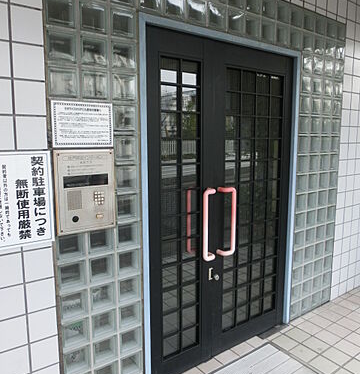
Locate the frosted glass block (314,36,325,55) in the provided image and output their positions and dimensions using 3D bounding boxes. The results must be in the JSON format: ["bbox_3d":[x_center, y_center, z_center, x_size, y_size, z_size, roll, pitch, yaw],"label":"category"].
[{"bbox_3d":[1.072,-1.116,2.653,0.145,0.145,0.090,-6,10,-35],"label":"frosted glass block"}]

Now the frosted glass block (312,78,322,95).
[{"bbox_3d":[1.084,-0.808,2.710,0.146,0.146,0.090,-6,10,-35],"label":"frosted glass block"}]

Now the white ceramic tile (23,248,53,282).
[{"bbox_3d":[-0.656,0.360,1.543,0.126,0.144,0.010,-6,10,-35],"label":"white ceramic tile"}]

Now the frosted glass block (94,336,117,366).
[{"bbox_3d":[-0.429,0.896,1.863,0.146,0.146,0.090,-6,10,-35],"label":"frosted glass block"}]

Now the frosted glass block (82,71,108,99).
[{"bbox_3d":[-0.431,-0.500,1.643,0.145,0.145,0.090,-6,10,-35],"label":"frosted glass block"}]

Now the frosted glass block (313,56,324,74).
[{"bbox_3d":[1.084,-0.964,2.688,0.146,0.146,0.090,-6,10,-35],"label":"frosted glass block"}]

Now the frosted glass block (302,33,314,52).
[{"bbox_3d":[0.952,-1.101,2.565,0.147,0.147,0.090,-6,10,-35],"label":"frosted glass block"}]

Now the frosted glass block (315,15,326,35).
[{"bbox_3d":[1.077,-1.267,2.633,0.147,0.147,0.090,-6,10,-35],"label":"frosted glass block"}]

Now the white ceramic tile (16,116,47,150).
[{"bbox_3d":[-0.653,-0.236,1.467,0.127,0.144,0.010,-6,10,-35],"label":"white ceramic tile"}]

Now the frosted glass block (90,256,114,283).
[{"bbox_3d":[-0.429,0.423,1.775,0.147,0.147,0.090,-6,10,-35],"label":"frosted glass block"}]

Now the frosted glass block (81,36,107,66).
[{"bbox_3d":[-0.432,-0.653,1.622,0.145,0.145,0.090,-6,10,-35],"label":"frosted glass block"}]

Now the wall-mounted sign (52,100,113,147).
[{"bbox_3d":[-0.459,-0.296,1.589,0.297,0.212,0.010,-6,10,-35],"label":"wall-mounted sign"}]

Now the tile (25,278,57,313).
[{"bbox_3d":[-0.654,0.507,1.564,0.126,0.144,0.010,-6,10,-35],"label":"tile"}]

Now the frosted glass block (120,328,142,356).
[{"bbox_3d":[-0.302,0.869,1.928,0.145,0.145,0.090,-6,10,-35],"label":"frosted glass block"}]

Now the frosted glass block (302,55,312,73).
[{"bbox_3d":[0.953,-0.946,2.583,0.145,0.145,0.090,-6,10,-35],"label":"frosted glass block"}]

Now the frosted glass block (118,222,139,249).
[{"bbox_3d":[-0.302,0.258,1.827,0.145,0.145,0.090,-6,10,-36],"label":"frosted glass block"}]

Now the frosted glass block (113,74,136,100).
[{"bbox_3d":[-0.305,-0.513,1.754,0.146,0.146,0.090,-6,10,-35],"label":"frosted glass block"}]

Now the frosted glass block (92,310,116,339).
[{"bbox_3d":[-0.426,0.727,1.804,0.145,0.145,0.090,-6,10,-36],"label":"frosted glass block"}]

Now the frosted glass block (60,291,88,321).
[{"bbox_3d":[-0.556,0.599,1.730,0.146,0.146,0.090,-6,10,-35],"label":"frosted glass block"}]

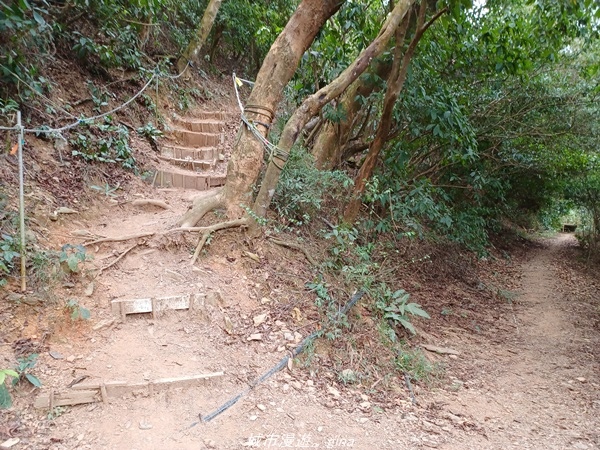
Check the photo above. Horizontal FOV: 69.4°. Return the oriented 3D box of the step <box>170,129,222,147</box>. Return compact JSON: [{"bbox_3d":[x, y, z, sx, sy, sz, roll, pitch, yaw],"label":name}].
[{"bbox_3d":[-1.640,-1.369,6.800,0.770,0.230,0.100,3,6,-7],"label":"step"}]

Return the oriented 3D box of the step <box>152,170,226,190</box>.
[{"bbox_3d":[-1.556,-0.626,6.100,1.020,0.230,0.200,-1,3,-15],"label":"step"}]

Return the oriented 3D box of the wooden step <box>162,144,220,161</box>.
[{"bbox_3d":[-1.632,-1.071,6.400,0.830,0.190,0.100,3,6,-7],"label":"wooden step"}]

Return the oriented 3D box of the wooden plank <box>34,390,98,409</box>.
[{"bbox_3d":[-1.536,1.145,2.850,0.380,0.080,0.040,-1,6,-15],"label":"wooden plank"}]

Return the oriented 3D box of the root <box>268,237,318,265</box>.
[{"bbox_3d":[-0.071,0.287,4.700,0.520,0.260,0.270,0,3,-10],"label":"root"}]

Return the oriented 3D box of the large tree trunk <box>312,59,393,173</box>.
[{"bbox_3d":[0.872,-1.853,7.200,0.550,1.950,0.550,27,2,0],"label":"large tree trunk"}]

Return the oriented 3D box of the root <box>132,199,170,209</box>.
[{"bbox_3d":[-1.829,-0.263,5.300,0.460,0.080,0.120,0,6,-11],"label":"root"}]

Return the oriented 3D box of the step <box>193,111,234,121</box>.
[{"bbox_3d":[-1.697,-2.148,8.500,0.800,0.170,0.200,0,3,-8],"label":"step"}]

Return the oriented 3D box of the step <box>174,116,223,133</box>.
[{"bbox_3d":[-1.869,-1.832,7.900,0.880,0.240,0.240,0,3,-10],"label":"step"}]

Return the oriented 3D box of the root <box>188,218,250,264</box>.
[{"bbox_3d":[-0.912,0.185,4.850,0.620,0.440,0.380,0,3,-10],"label":"root"}]

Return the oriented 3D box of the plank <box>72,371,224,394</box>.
[{"bbox_3d":[-1.153,1.207,3.320,1.100,0.090,0.080,-1,3,-14],"label":"plank"}]

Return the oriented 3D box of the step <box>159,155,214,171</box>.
[{"bbox_3d":[-1.598,-0.880,6.100,0.800,0.170,0.110,3,6,-7],"label":"step"}]

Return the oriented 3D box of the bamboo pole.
[{"bbox_3d":[-2.519,-0.202,3.925,0.035,1.630,0.035,2,5,0],"label":"bamboo pole"}]

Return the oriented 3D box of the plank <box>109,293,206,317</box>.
[{"bbox_3d":[-1.257,0.706,3.850,0.800,0.120,0.050,-1,6,-17],"label":"plank"}]

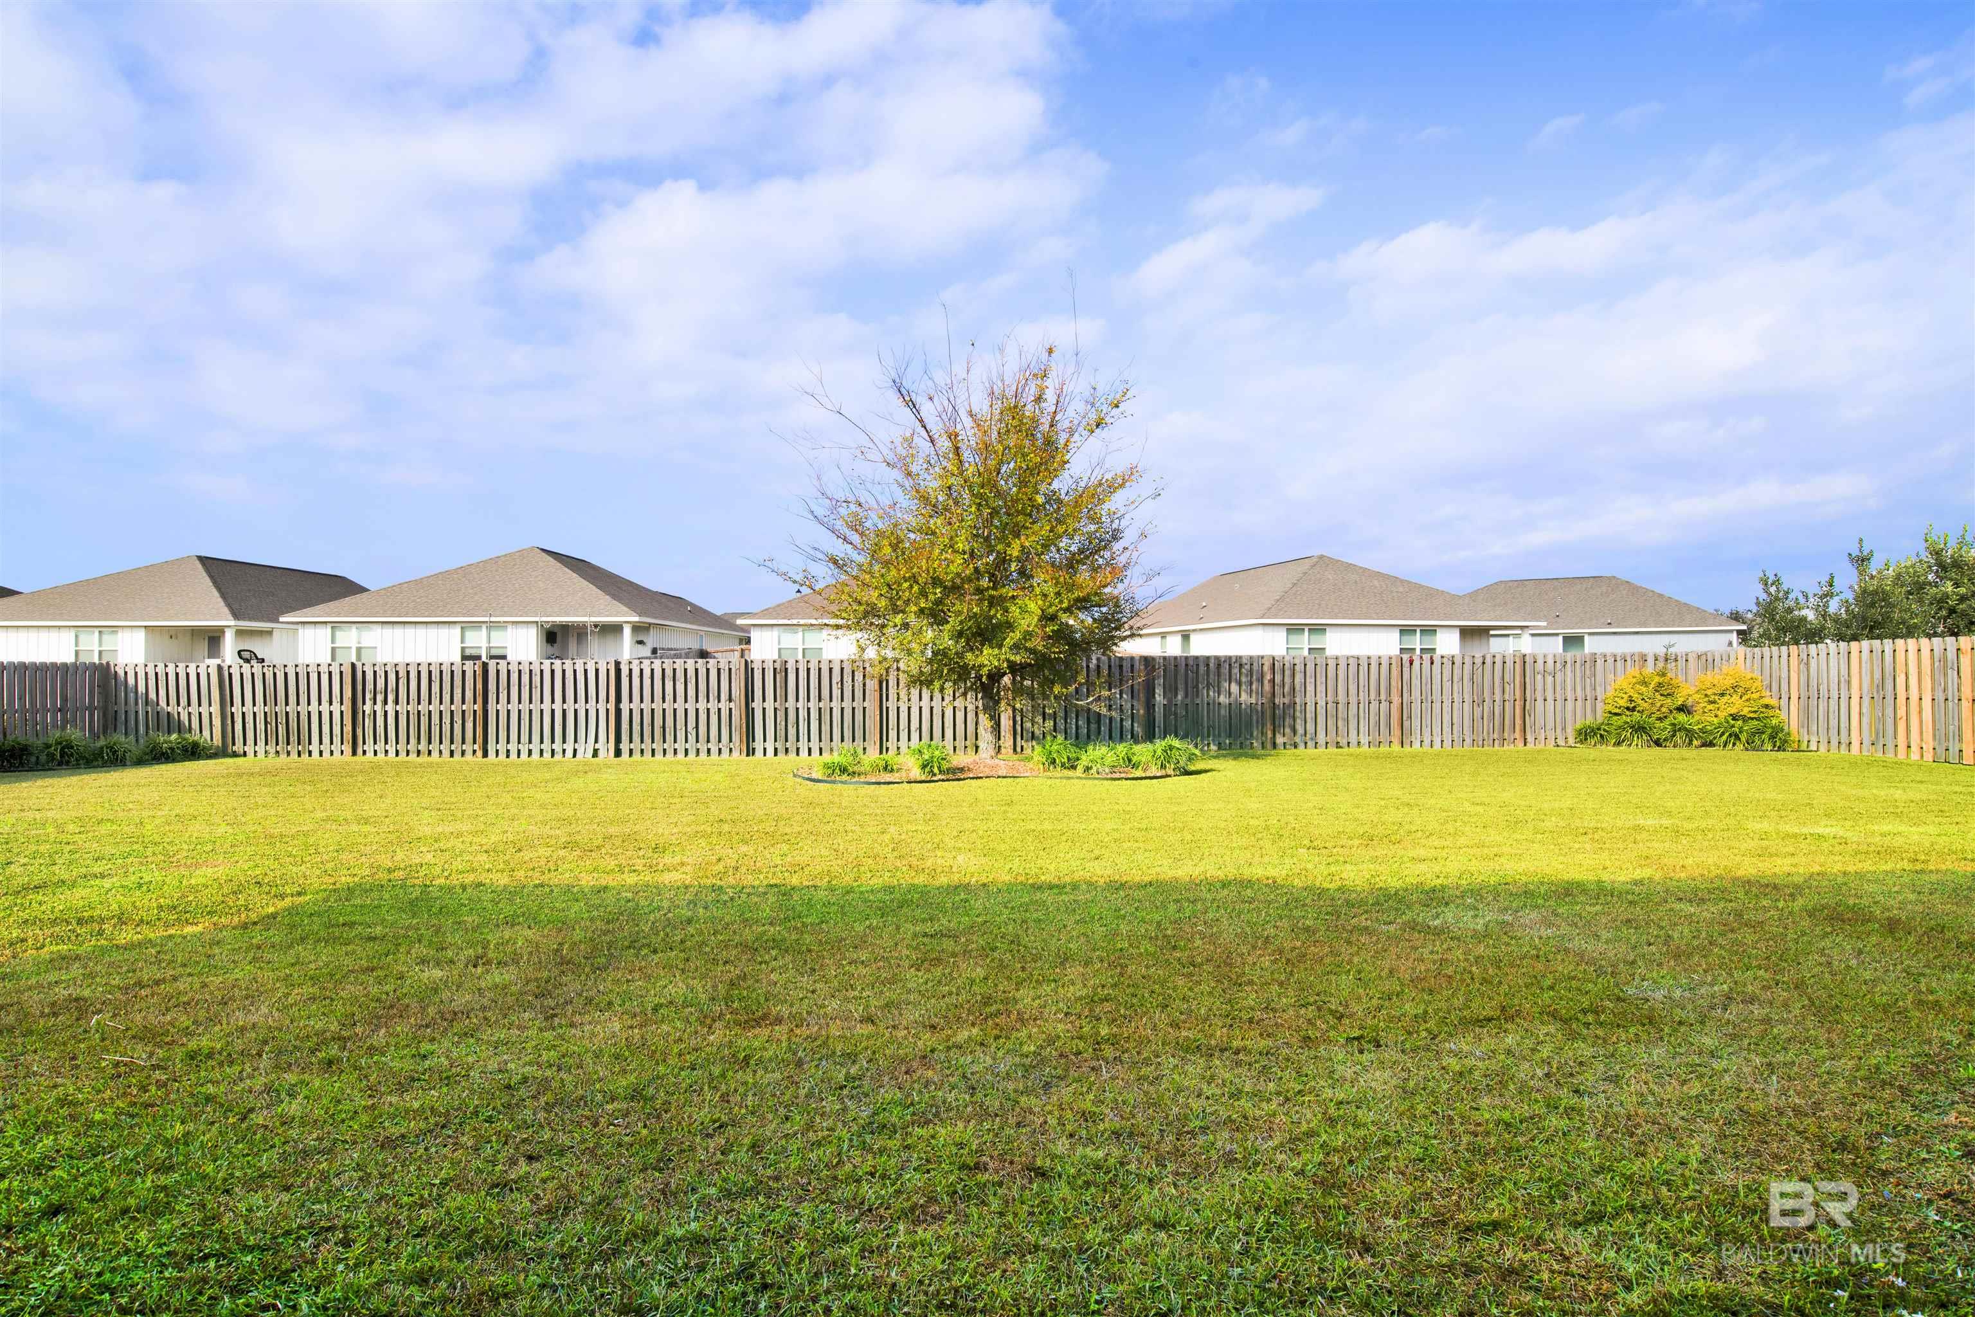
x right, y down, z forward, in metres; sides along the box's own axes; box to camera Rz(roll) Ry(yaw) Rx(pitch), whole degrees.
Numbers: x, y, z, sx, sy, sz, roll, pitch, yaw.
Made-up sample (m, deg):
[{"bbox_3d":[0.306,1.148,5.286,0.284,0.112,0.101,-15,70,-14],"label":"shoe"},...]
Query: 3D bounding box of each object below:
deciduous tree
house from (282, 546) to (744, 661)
[{"bbox_3d":[-0.360,-1.840,16.500,6.400,7.000,6.200,0,0,0],"label":"deciduous tree"},{"bbox_3d":[-19.200,-1.650,44.800,12.700,6.100,18.800,0,0,-2],"label":"house"}]

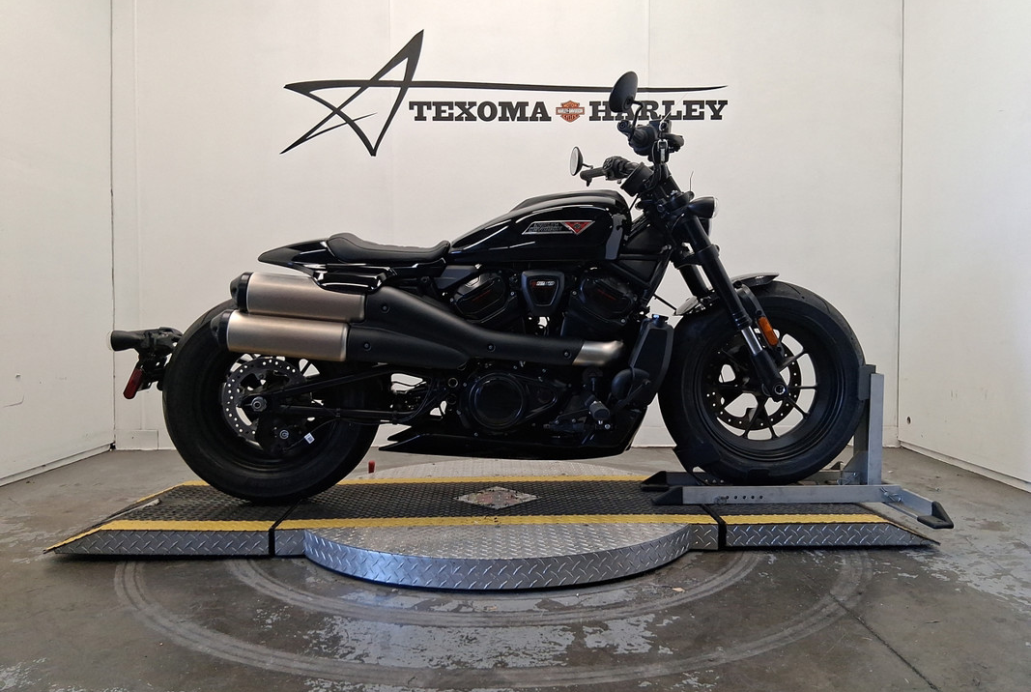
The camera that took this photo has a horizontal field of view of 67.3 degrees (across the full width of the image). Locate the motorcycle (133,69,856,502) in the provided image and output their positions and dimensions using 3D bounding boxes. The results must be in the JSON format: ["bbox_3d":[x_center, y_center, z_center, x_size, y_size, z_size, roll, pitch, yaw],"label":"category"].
[{"bbox_3d":[-0.032,-0.127,2.415,2.257,1.201,0.850,-1,1,-2],"label":"motorcycle"}]

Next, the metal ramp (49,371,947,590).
[{"bbox_3d":[0.008,0.314,2.472,2.605,0.480,1.250,0,2,-3],"label":"metal ramp"}]

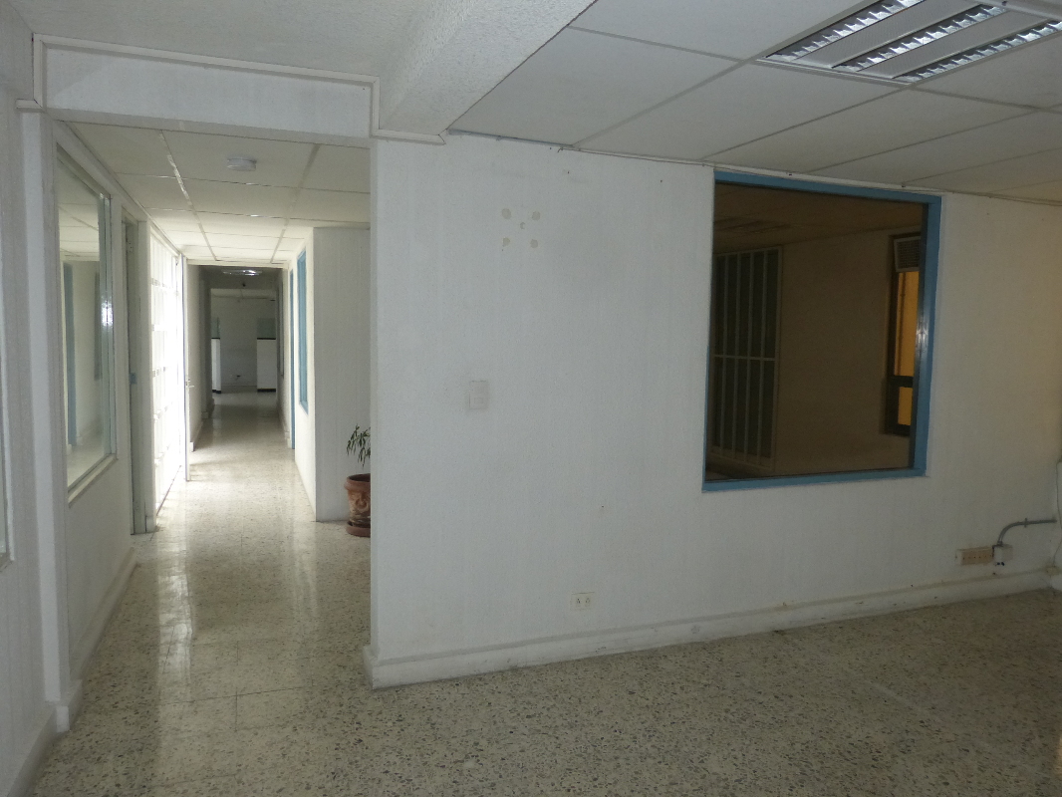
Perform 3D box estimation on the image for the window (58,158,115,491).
[{"bbox_3d":[-2.043,-0.329,3.525,0.060,1.340,1.220,-1,5,-20],"label":"window"}]

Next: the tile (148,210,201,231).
[{"bbox_3d":[-2.705,-1.370,5.912,0.315,0.020,1.270,-1,5,-20],"label":"tile"}]

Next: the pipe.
[{"bbox_3d":[2.890,0.774,4.471,0.480,0.140,0.035,-1,5,-20],"label":"pipe"}]

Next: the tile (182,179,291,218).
[{"bbox_3d":[-1.820,-1.260,4.859,0.612,0.020,1.280,-1,5,-20],"label":"tile"}]

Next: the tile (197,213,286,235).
[{"bbox_3d":[-2.277,-1.378,6.092,0.615,0.020,1.270,-1,5,-20],"label":"tile"}]

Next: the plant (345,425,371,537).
[{"bbox_3d":[-1.167,0.556,5.639,0.420,0.840,0.420,-1,5,-20],"label":"plant"}]

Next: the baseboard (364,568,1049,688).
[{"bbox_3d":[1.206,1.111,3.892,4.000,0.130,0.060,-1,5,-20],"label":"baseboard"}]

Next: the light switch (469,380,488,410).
[{"bbox_3d":[-0.217,-0.011,3.253,0.078,0.120,0.012,-1,5,-20],"label":"light switch"}]

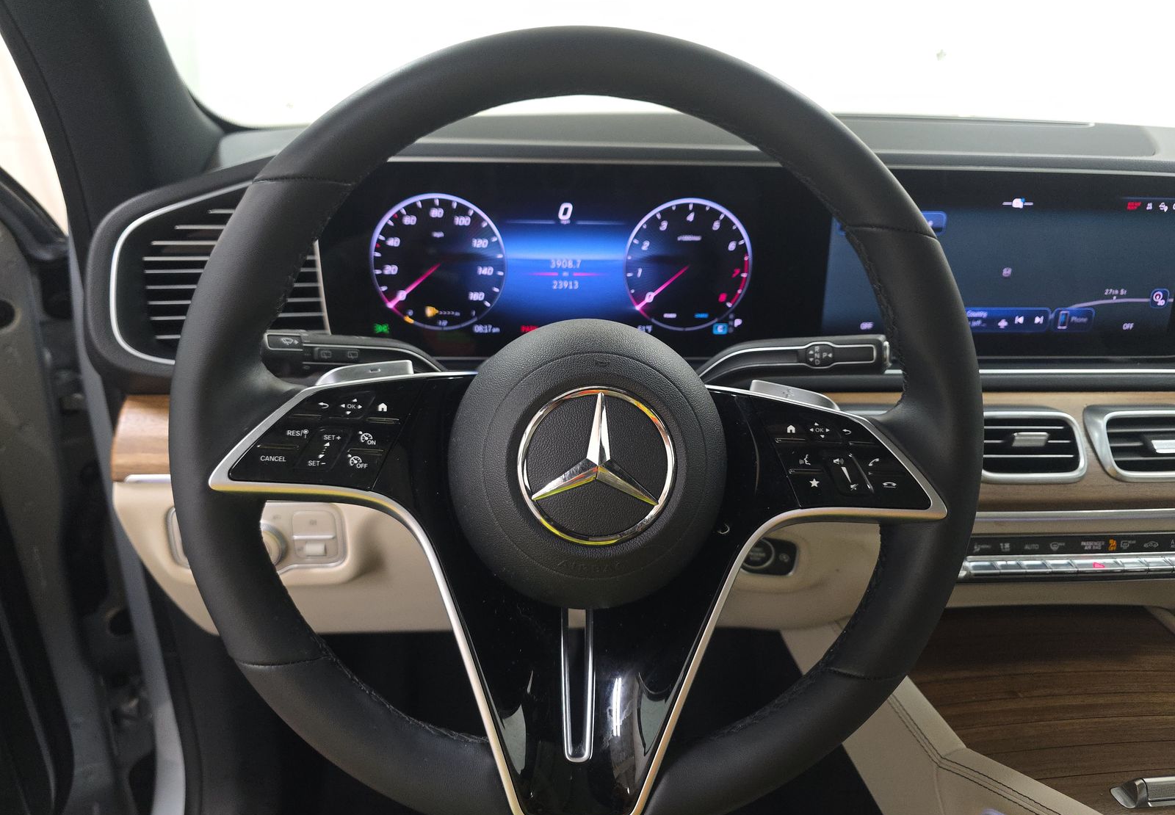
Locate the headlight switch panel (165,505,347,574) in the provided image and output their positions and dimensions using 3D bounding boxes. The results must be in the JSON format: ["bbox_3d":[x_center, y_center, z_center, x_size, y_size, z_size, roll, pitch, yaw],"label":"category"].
[{"bbox_3d":[-0.248,0.100,0.586,0.130,0.060,0.028,0,24,-4],"label":"headlight switch panel"}]

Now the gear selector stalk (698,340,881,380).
[{"bbox_3d":[0.117,-0.028,0.450,0.117,0.026,0.028,0,14,-4],"label":"gear selector stalk"}]

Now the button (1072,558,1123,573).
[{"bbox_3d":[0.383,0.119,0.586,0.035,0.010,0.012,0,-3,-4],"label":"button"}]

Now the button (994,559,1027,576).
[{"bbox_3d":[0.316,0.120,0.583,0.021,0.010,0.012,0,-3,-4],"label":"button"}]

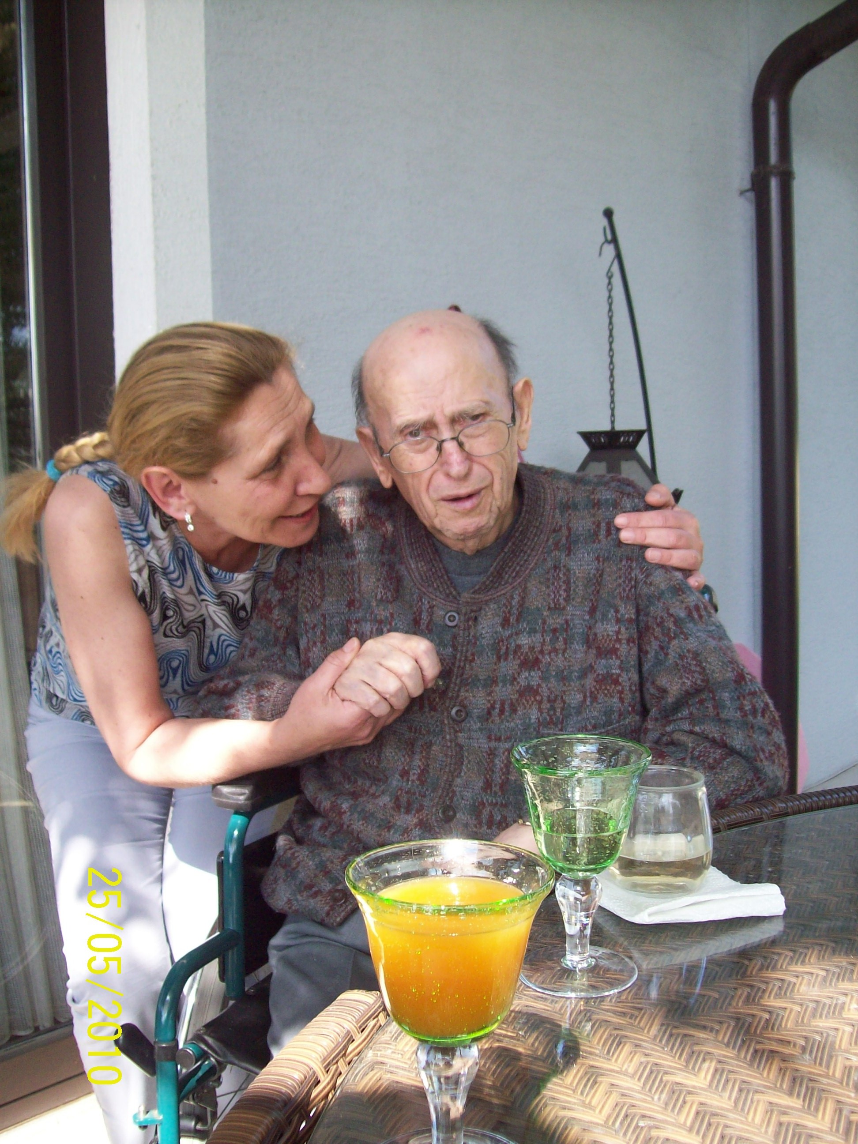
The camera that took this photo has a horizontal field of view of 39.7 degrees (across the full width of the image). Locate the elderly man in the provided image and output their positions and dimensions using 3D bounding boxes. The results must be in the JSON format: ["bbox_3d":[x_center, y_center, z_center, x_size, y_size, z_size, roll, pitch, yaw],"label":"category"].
[{"bbox_3d":[0.072,0.296,1.191,0.620,1.140,0.700,0,7,12],"label":"elderly man"}]

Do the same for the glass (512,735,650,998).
[{"bbox_3d":[0.106,0.207,0.843,0.097,0.158,0.097,-1,7,0],"label":"glass"}]

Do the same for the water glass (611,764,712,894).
[{"bbox_3d":[0.196,0.216,0.999,0.086,0.089,0.086,-1,7,0],"label":"water glass"}]

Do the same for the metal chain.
[{"bbox_3d":[0.376,-0.472,2.450,0.020,0.359,0.015,-1,7,0],"label":"metal chain"}]

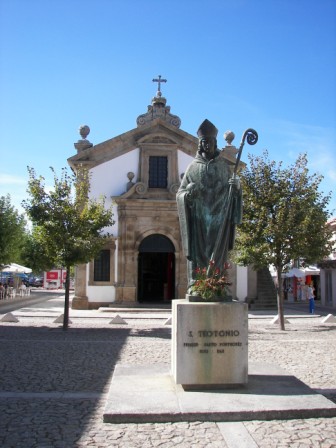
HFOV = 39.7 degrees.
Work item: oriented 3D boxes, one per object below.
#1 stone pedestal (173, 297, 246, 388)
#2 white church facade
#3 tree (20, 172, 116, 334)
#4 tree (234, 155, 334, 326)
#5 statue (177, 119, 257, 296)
[{"bbox_3d":[0.553,1.603,6.501,0.930,1.017,0.918,1,-6,-3],"label":"stone pedestal"},{"bbox_3d":[-0.426,-1.391,23.742,8.485,11.015,3.500,1,-6,-3],"label":"white church facade"},{"bbox_3d":[-2.943,0.667,13.797,2.613,4.826,2.613,1,-6,-3],"label":"tree"},{"bbox_3d":[3.543,0.435,14.317,2.883,5.513,2.883,1,-6,-3],"label":"tree"},{"bbox_3d":[0.717,-0.221,6.723,1.193,2.658,0.800,1,-6,-3],"label":"statue"}]

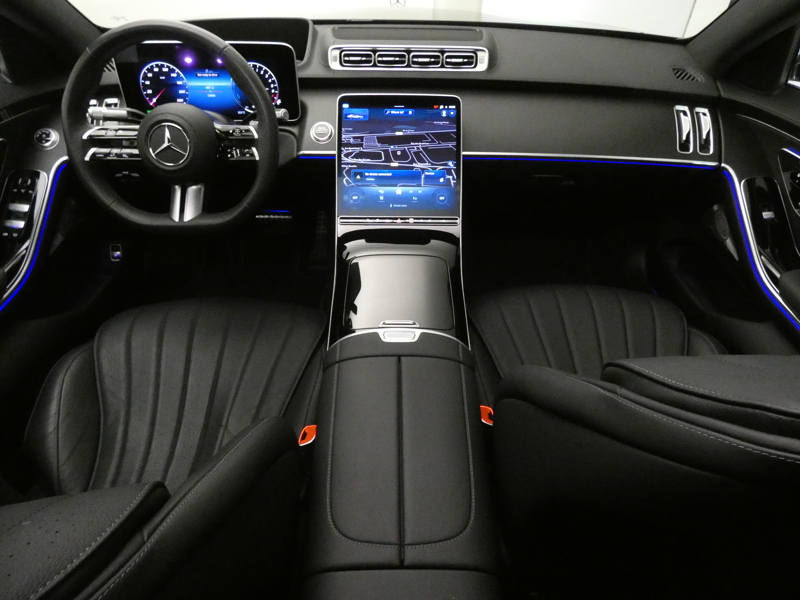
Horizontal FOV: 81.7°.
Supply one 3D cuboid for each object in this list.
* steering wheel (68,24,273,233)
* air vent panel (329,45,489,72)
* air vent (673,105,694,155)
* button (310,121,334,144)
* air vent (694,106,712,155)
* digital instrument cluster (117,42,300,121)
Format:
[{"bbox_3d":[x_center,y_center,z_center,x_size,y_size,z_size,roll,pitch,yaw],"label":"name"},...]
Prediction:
[{"bbox_3d":[-0.395,-0.298,0.816,0.370,0.340,0.090,1,13,0],"label":"steering wheel"},{"bbox_3d":[0.021,-0.546,1.052,0.355,0.055,0.040,1,14,0],"label":"air vent panel"},{"bbox_3d":[0.639,-0.380,1.050,0.037,0.104,0.030,0,-4,7],"label":"air vent"},{"bbox_3d":[-0.173,-0.373,1.030,0.053,0.053,0.020,1,-7,0],"label":"button"},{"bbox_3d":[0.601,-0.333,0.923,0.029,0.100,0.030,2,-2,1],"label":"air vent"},{"bbox_3d":[-0.393,-0.453,0.962,0.370,0.148,0.035,1,17,0],"label":"digital instrument cluster"}]

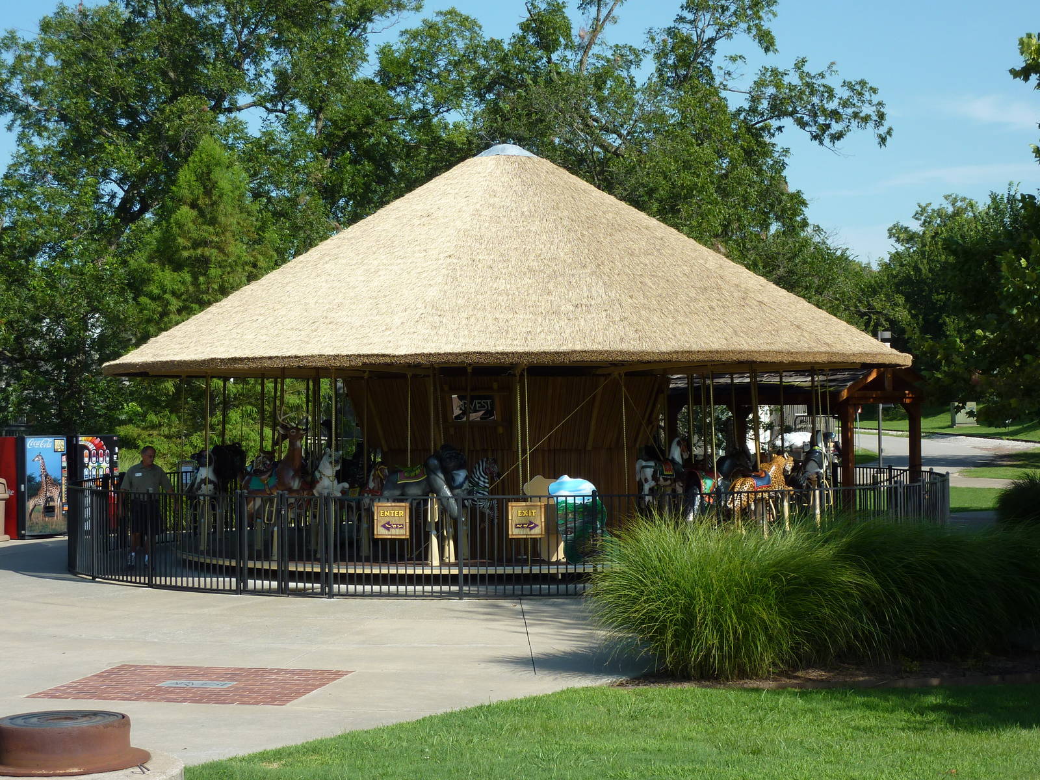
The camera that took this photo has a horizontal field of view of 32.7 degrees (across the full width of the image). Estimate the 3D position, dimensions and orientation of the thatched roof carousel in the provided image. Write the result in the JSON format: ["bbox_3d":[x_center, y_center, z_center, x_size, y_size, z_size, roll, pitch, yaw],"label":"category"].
[{"bbox_3d":[-0.194,-0.644,28.414,12.820,6.580,12.820,0,-1,0],"label":"thatched roof carousel"}]

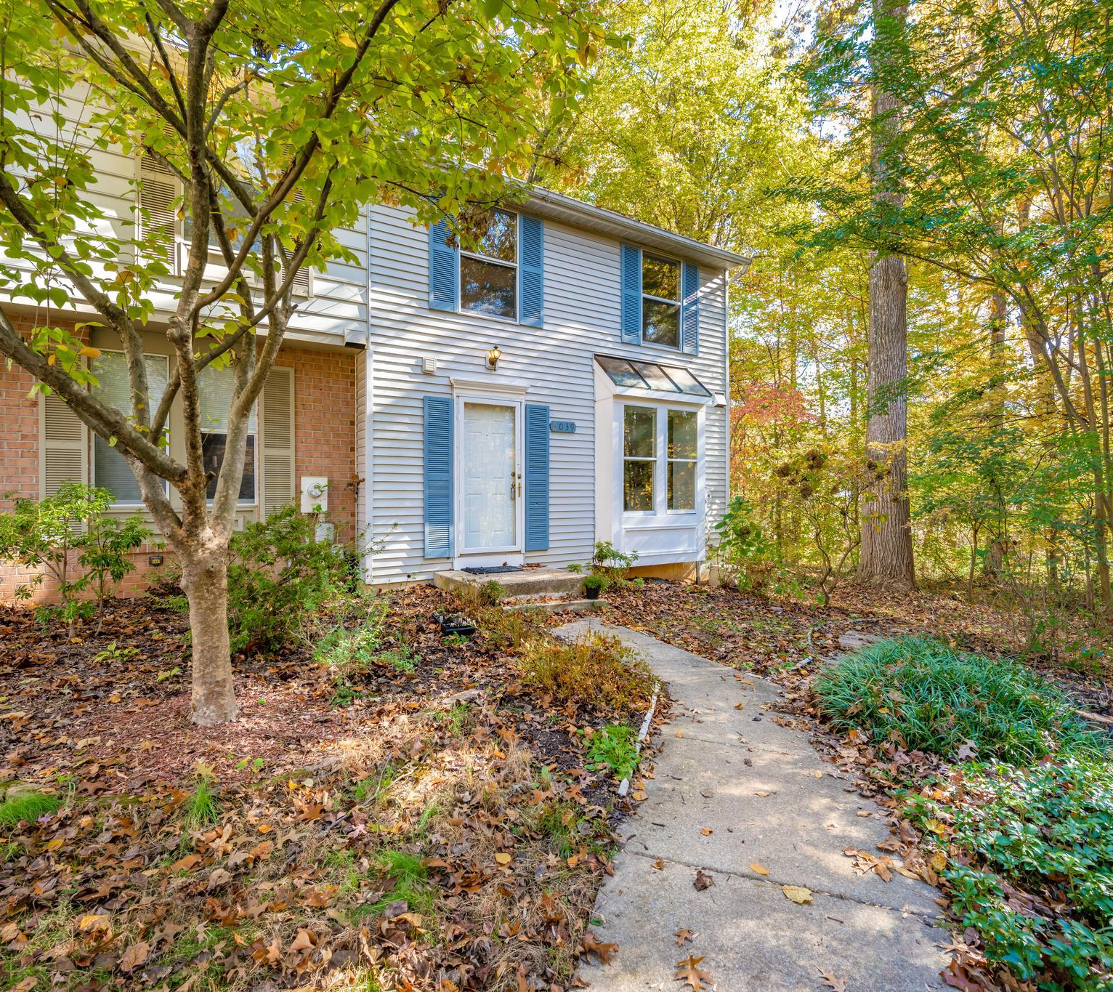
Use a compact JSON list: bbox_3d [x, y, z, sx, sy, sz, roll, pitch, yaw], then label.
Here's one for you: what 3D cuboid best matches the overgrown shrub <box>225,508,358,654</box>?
[{"bbox_3d":[-2.180,0.600,4.650,1.150,1.060,1.050,0,0,-31],"label":"overgrown shrub"}]

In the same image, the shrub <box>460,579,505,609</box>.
[{"bbox_3d":[-0.755,1.000,5.860,0.440,0.310,0.400,0,0,-31],"label":"shrub"}]

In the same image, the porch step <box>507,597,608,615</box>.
[{"bbox_3d":[-0.060,1.207,6.230,1.220,0.130,0.420,0,0,-31],"label":"porch step"}]

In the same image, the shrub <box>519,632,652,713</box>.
[{"bbox_3d":[0.185,1.040,3.620,0.800,0.360,0.700,0,0,-31],"label":"shrub"}]

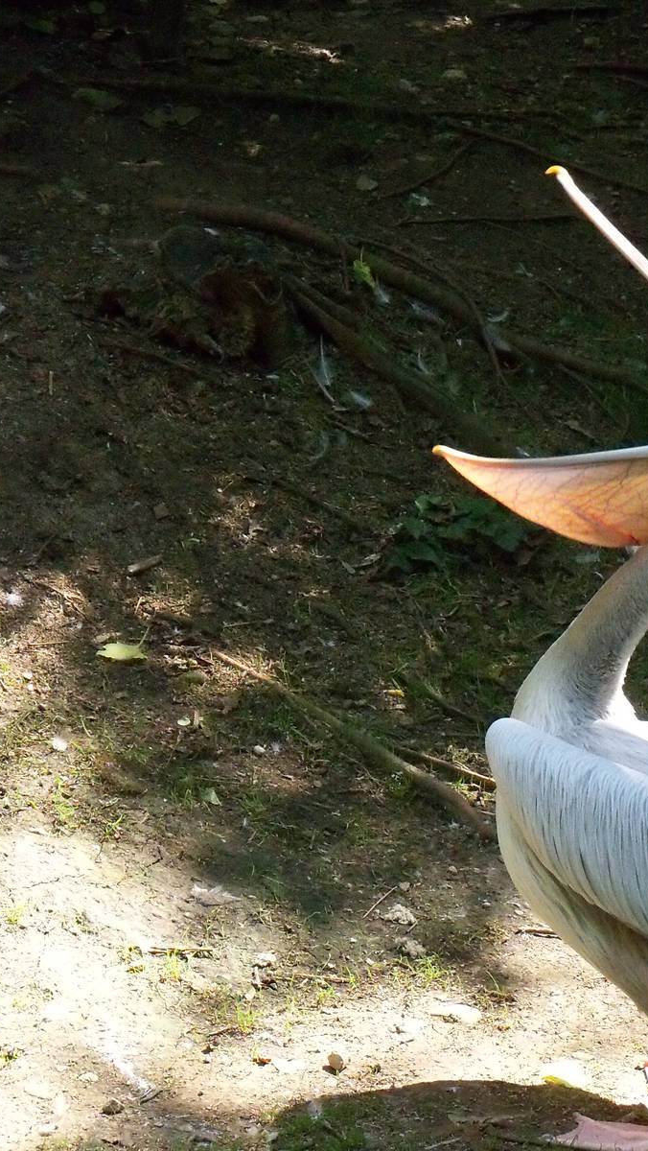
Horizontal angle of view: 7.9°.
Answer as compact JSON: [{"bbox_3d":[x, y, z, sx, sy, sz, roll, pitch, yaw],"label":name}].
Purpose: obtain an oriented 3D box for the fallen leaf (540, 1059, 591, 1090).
[{"bbox_3d":[0.267,0.549,5.187,0.057,0.012,0.059,0,20,0],"label":"fallen leaf"}]

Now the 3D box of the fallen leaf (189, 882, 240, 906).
[{"bbox_3d":[-0.131,0.382,5.651,0.059,0.018,0.043,0,20,0],"label":"fallen leaf"}]

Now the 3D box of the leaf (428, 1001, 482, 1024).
[{"bbox_3d":[0.157,0.525,5.634,0.066,0.012,0.050,0,15,0],"label":"leaf"}]

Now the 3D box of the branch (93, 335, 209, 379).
[{"bbox_3d":[-0.323,-0.416,9.024,0.035,0.025,0.389,-11,19,-35],"label":"branch"}]

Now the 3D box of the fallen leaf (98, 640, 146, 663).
[{"bbox_3d":[-0.306,0.115,7.114,0.076,0.015,0.065,0,15,0],"label":"fallen leaf"}]

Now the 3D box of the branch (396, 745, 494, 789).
[{"bbox_3d":[0.167,0.247,6.028,0.017,0.020,0.206,-18,26,-41],"label":"branch"}]

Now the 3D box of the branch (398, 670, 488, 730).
[{"bbox_3d":[0.161,0.168,6.250,0.022,0.020,0.245,-12,23,-30],"label":"branch"}]

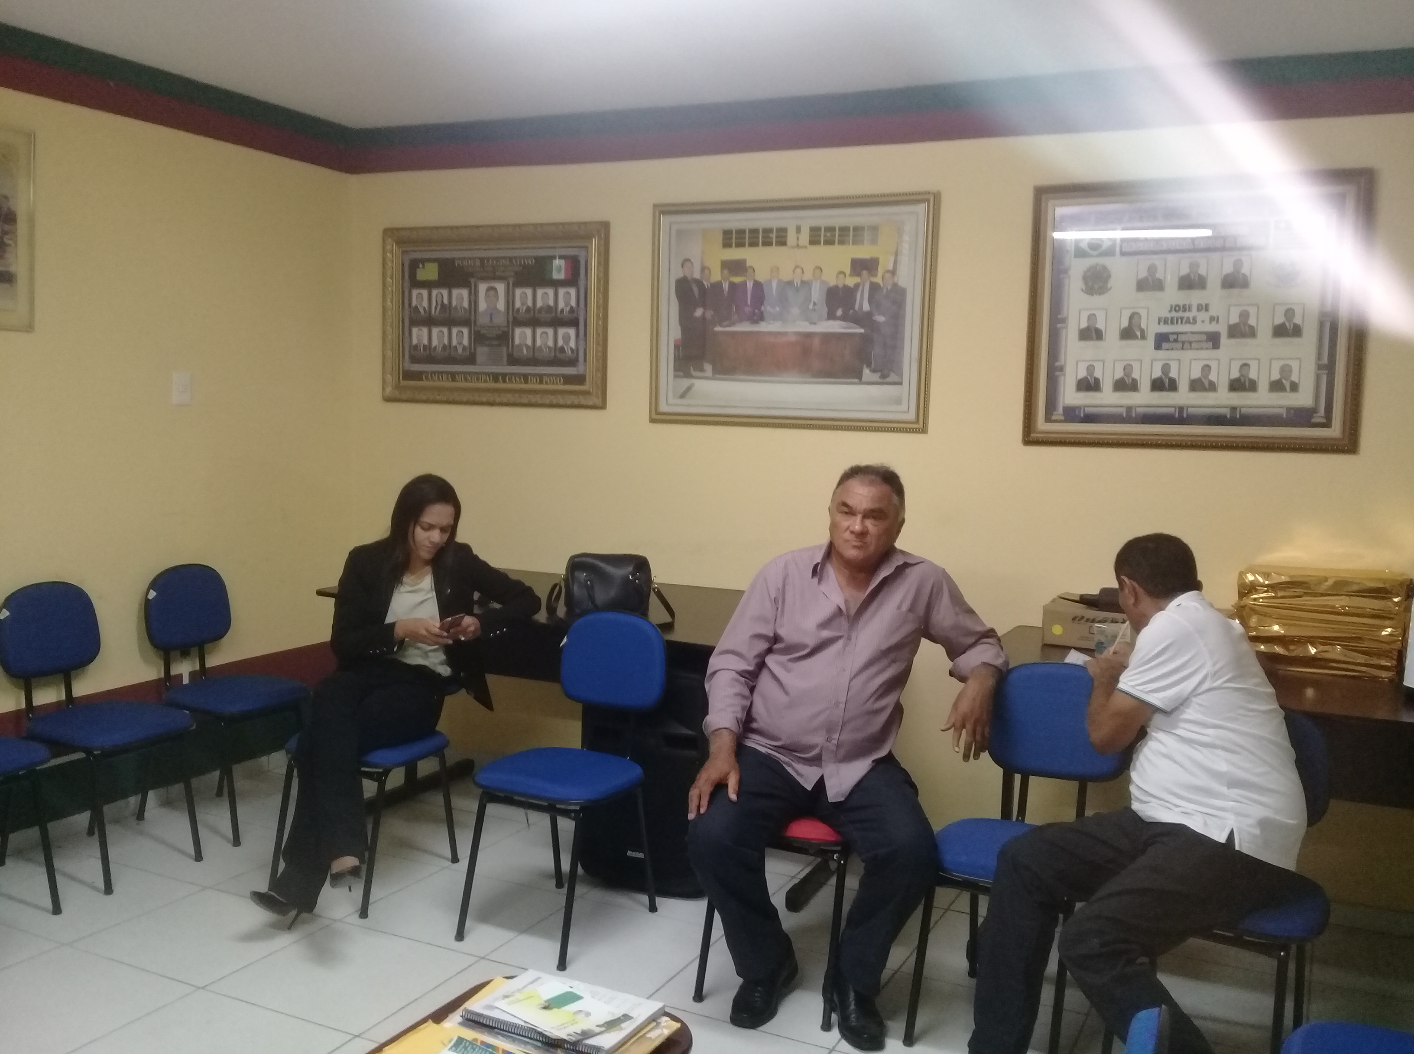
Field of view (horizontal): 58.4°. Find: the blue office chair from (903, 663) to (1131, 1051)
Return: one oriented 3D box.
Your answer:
[{"bbox_3d":[0.725,0.735,2.881,0.440,0.820,0.510,5,6,29],"label":"blue office chair"}]

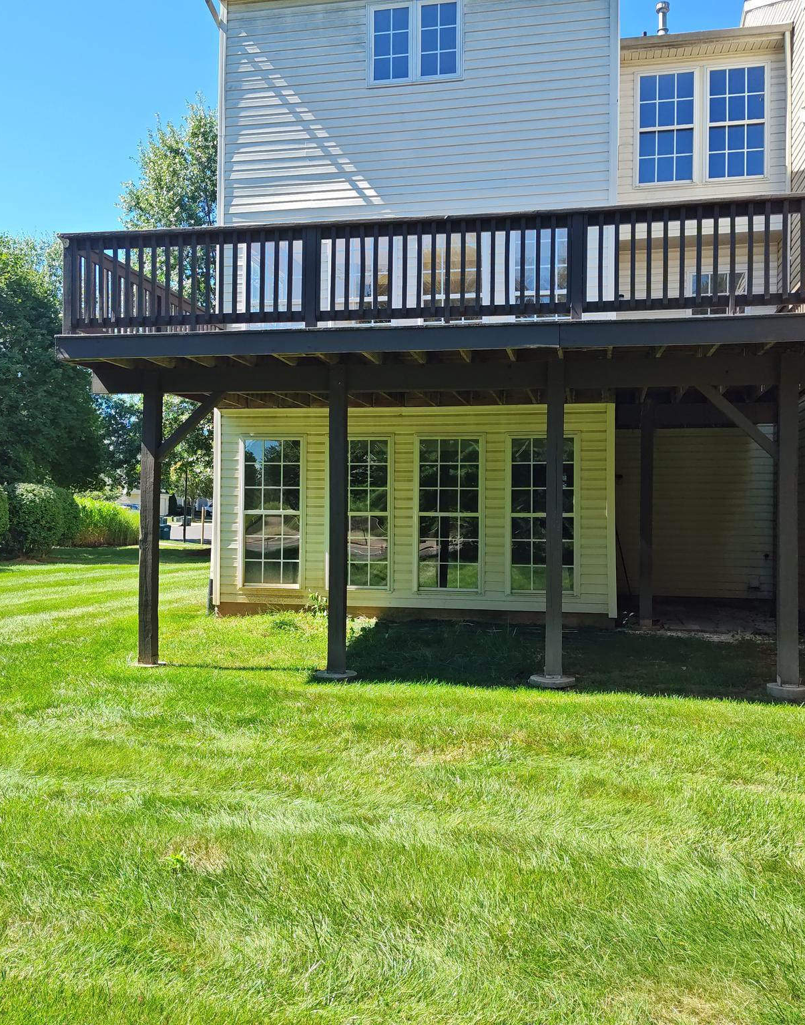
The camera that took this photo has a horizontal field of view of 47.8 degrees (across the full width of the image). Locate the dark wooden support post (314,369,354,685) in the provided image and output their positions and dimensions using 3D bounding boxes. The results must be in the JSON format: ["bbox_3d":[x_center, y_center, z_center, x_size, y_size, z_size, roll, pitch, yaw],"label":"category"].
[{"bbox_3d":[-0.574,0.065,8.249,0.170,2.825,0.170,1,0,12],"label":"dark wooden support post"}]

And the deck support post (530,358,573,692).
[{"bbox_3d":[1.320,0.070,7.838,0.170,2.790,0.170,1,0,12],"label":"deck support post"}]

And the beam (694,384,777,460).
[{"bbox_3d":[2.790,-0.770,7.523,0.085,0.850,0.080,-45,-9,9],"label":"beam"}]

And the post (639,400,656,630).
[{"bbox_3d":[2.905,0.044,10.841,0.155,2.690,0.155,1,0,12],"label":"post"}]

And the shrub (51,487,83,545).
[{"bbox_3d":[-12.552,0.136,33.000,1.850,2.250,1.850,1,0,-21],"label":"shrub"}]

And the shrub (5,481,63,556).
[{"bbox_3d":[-11.309,0.214,28.000,1.850,2.305,1.850,1,0,-22],"label":"shrub"}]

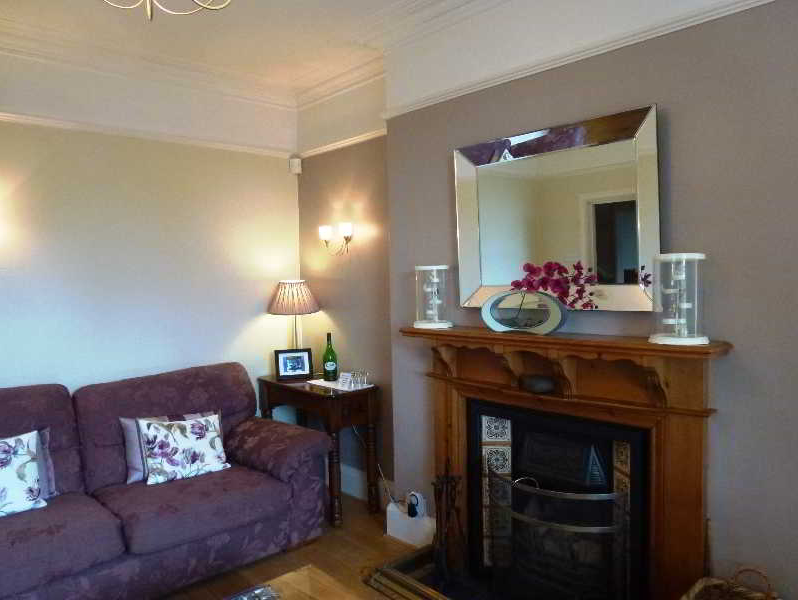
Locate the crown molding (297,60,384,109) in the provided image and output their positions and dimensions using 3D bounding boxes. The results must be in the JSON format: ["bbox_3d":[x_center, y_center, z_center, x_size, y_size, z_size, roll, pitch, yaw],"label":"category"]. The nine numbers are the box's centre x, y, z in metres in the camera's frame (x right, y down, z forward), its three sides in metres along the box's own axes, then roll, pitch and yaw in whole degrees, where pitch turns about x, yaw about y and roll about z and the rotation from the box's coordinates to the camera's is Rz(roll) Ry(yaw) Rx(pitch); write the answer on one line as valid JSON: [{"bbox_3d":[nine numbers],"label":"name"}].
[{"bbox_3d":[-0.410,-1.444,3.718,1.060,0.100,0.100,1,3,44],"label":"crown molding"}]

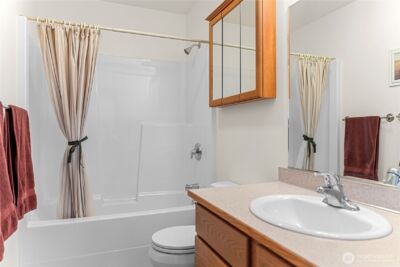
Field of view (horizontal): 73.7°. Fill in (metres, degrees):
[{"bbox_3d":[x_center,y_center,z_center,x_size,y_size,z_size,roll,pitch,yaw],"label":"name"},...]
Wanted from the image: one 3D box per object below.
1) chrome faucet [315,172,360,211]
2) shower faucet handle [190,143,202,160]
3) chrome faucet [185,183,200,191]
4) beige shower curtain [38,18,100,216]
[{"bbox_3d":[0.501,0.216,1.021,0.165,0.137,0.155,0,0,-22],"label":"chrome faucet"},{"bbox_3d":[-0.048,0.181,2.655,0.074,0.172,0.170,0,0,-22],"label":"shower faucet handle"},{"bbox_3d":[-0.080,0.548,2.755,0.148,0.068,0.060,0,0,-22],"label":"chrome faucet"},{"bbox_3d":[-0.983,0.003,2.018,0.430,1.600,0.150,0,0,-22],"label":"beige shower curtain"}]

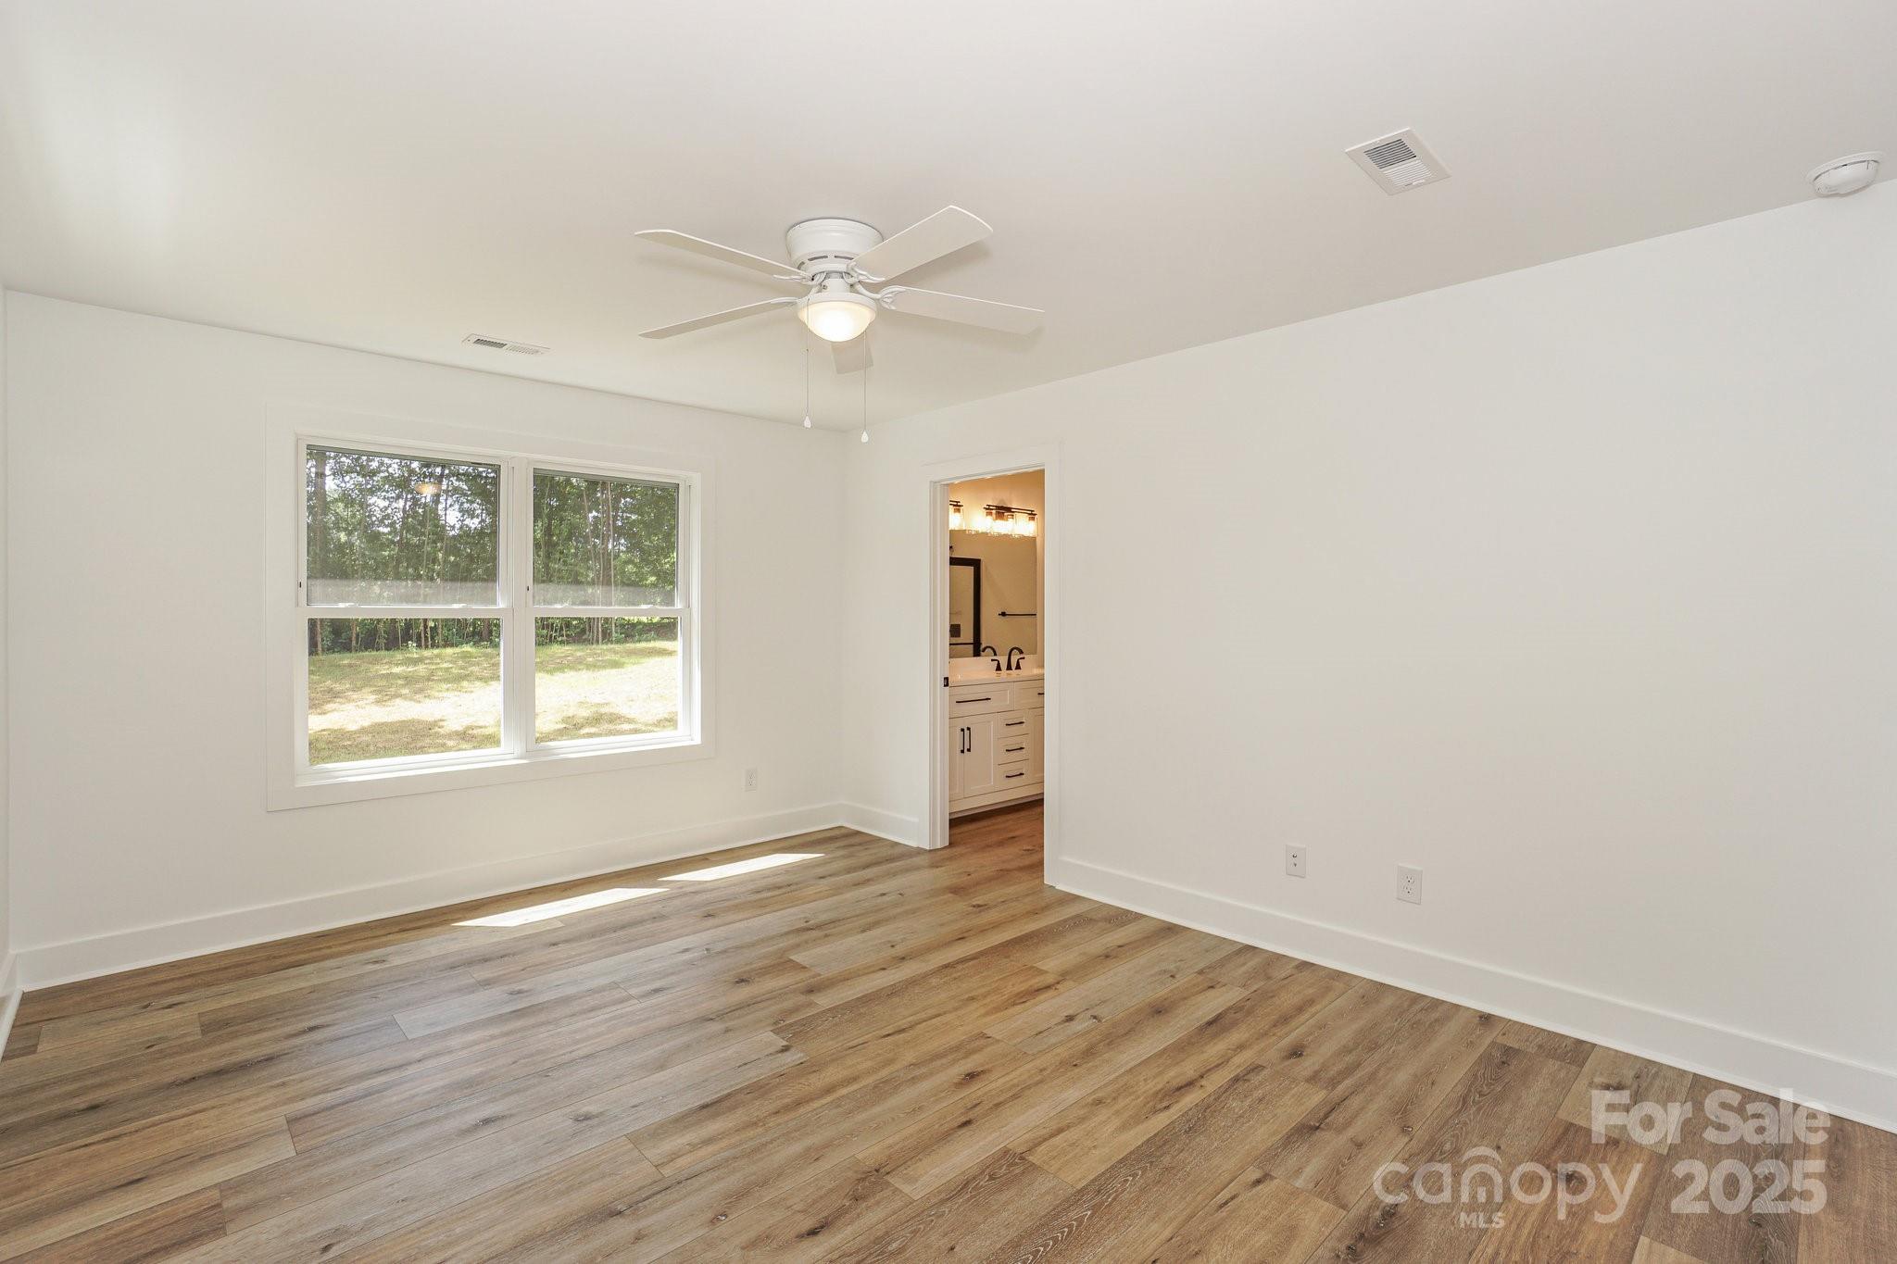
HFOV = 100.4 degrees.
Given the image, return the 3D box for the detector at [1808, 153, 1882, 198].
[{"bbox_3d":[2.222,-1.131,1.960,0.127,0.045,0.127,-1,2,-40],"label":"detector"}]

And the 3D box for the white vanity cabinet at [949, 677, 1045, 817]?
[{"bbox_3d":[0.264,0.754,5.387,1.520,0.890,0.550,-1,2,-40],"label":"white vanity cabinet"}]

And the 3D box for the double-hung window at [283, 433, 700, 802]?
[{"bbox_3d":[-2.063,-0.098,3.830,1.750,1.490,0.100,-1,2,-40],"label":"double-hung window"}]

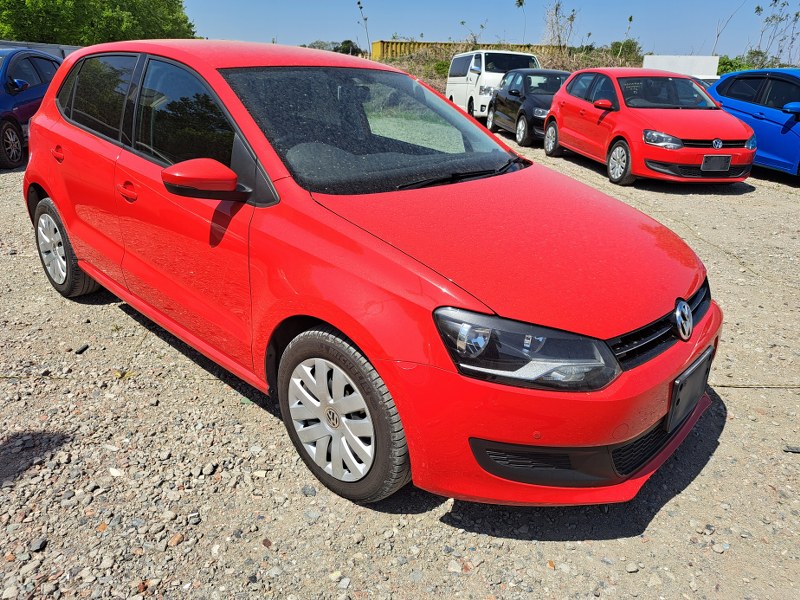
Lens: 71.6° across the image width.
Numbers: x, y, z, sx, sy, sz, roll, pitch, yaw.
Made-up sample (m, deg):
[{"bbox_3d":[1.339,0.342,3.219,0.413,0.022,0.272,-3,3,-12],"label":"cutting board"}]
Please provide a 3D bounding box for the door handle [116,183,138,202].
[{"bbox_3d":[-1.167,-0.464,2.377,0.190,0.070,0.055,20,27,38],"label":"door handle"}]

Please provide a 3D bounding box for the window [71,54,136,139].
[{"bbox_3d":[-1.431,-0.976,2.654,0.580,0.380,0.050,21,10,37],"label":"window"}]

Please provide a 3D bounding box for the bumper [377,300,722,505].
[{"bbox_3d":[0.712,0.214,2.008,0.670,0.480,1.680,20,27,38],"label":"bumper"}]

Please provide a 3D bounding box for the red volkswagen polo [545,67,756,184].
[{"bbox_3d":[3.633,-2.718,8.400,1.730,1.460,3.980,-1,23,-6],"label":"red volkswagen polo"}]

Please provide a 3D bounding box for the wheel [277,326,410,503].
[{"bbox_3d":[-0.173,0.373,1.913,0.605,0.605,0.195,21,28,37],"label":"wheel"}]

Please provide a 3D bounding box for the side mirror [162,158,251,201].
[{"bbox_3d":[-0.667,-0.418,1.919,0.160,0.150,0.240,21,28,37],"label":"side mirror"}]

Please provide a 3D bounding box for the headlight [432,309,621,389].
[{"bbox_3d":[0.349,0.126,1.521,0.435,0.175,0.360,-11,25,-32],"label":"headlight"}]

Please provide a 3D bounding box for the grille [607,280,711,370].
[{"bbox_3d":[0.890,0.052,1.833,0.150,0.140,0.780,21,28,37],"label":"grille"}]

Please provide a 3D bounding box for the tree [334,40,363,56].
[{"bbox_3d":[-7.532,-34.716,81.119,4.400,6.000,4.400,2,22,0],"label":"tree"}]

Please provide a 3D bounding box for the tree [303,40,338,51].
[{"bbox_3d":[-6.600,-19.410,45.560,3.000,3.540,2.800,0,22,-8],"label":"tree"}]

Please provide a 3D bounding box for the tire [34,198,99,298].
[{"bbox_3d":[-2.024,-0.330,3.389,0.605,0.605,0.195,21,28,37],"label":"tire"}]

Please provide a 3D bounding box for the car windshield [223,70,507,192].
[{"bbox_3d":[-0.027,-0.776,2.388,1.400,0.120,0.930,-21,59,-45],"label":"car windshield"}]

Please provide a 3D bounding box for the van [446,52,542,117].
[{"bbox_3d":[2.610,-6.200,16.200,1.700,1.980,4.700,-1,21,-7],"label":"van"}]

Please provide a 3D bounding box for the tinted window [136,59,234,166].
[{"bbox_3d":[-0.843,-0.728,2.213,0.840,0.460,0.070,20,7,38],"label":"tinted window"}]

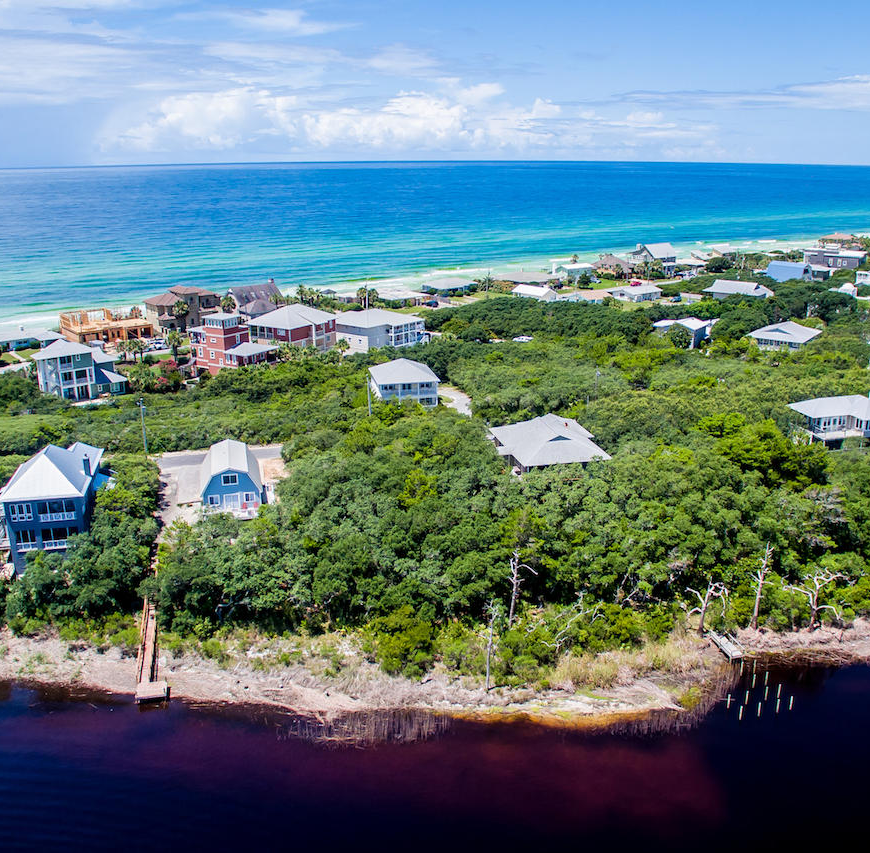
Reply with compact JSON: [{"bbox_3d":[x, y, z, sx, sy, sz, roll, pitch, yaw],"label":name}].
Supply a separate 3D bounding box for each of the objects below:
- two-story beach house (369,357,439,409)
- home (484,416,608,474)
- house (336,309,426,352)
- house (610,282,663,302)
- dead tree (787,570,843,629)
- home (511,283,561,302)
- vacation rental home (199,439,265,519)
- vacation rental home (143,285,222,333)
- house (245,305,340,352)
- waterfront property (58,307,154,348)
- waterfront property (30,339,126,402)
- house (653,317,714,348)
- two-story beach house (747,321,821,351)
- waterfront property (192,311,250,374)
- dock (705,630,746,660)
[{"bbox_3d":[-5.360,-8.450,123.660,11.000,7.700,10.000,-4,21,-9],"label":"two-story beach house"},{"bbox_3d":[17.690,1.890,107.440,14.300,8.000,15.000,-4,21,-10],"label":"home"},{"bbox_3d":[-14.920,-25.600,182.790,13.000,10.100,18.000,18,27,40],"label":"house"},{"bbox_3d":[69.700,-46.060,246.120,14.500,4.000,10.500,-15,25,-34],"label":"house"},{"bbox_3d":[40.660,18.070,74.950,6.300,7.400,4.500,0,21,0],"label":"dead tree"},{"bbox_3d":[33.130,-44.130,234.280,8.500,4.900,13.000,-17,27,-38],"label":"home"},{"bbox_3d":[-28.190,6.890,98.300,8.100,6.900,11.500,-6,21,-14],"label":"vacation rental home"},{"bbox_3d":[-65.710,-31.860,186.090,16.000,11.000,12.000,-17,26,-39],"label":"vacation rental home"},{"bbox_3d":[-35.280,-24.890,175.720,13.400,10.600,15.800,11,24,28],"label":"house"},{"bbox_3d":[-82.910,-26.100,178.960,18.500,6.000,12.500,-16,26,-37],"label":"waterfront property"},{"bbox_3d":[-70.410,-12.120,141.340,15.500,11.500,9.500,-11,23,-27],"label":"waterfront property"},{"bbox_3d":[60.600,-23.620,170.960,11.000,6.000,11.000,15,25,34],"label":"house"},{"bbox_3d":[79.900,-21.700,162.010,12.500,5.700,14.000,14,24,33],"label":"two-story beach house"},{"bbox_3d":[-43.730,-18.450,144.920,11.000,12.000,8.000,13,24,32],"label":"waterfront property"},{"bbox_3d":[30.760,22.850,74.700,1.600,1.800,4.100,-4,21,-11],"label":"dock"}]

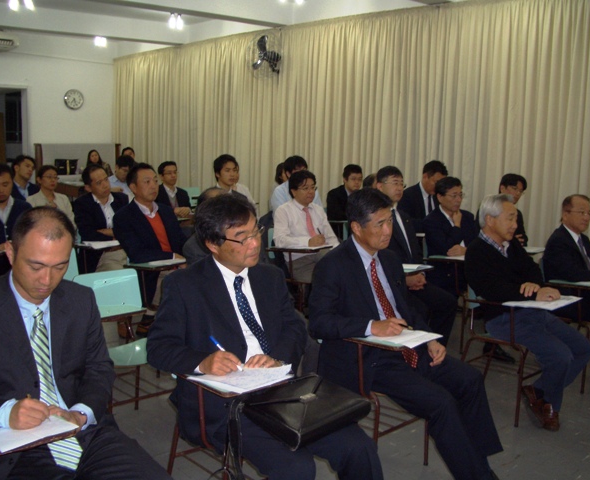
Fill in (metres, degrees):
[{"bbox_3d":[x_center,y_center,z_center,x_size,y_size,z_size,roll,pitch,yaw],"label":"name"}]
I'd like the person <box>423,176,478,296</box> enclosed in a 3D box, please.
[{"bbox_3d":[1.238,0.170,4.792,0.520,1.245,0.800,-5,11,-40],"label":"person"}]

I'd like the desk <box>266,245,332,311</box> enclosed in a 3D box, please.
[{"bbox_3d":[0.033,0.373,5.083,0.430,0.680,0.560,-5,11,-40],"label":"desk"}]

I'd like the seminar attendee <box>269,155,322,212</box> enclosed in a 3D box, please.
[{"bbox_3d":[0.100,-0.107,6.064,0.500,1.347,0.780,-5,11,-40],"label":"seminar attendee"}]

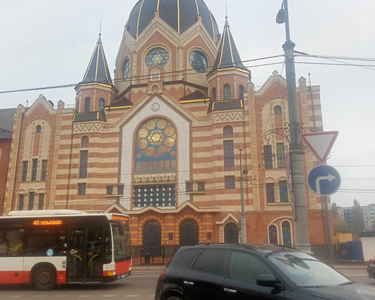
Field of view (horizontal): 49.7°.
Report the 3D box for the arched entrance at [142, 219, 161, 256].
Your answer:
[{"bbox_3d":[-3.607,8.754,39.944,1.900,3.520,0.400,-4,-15,12],"label":"arched entrance"}]

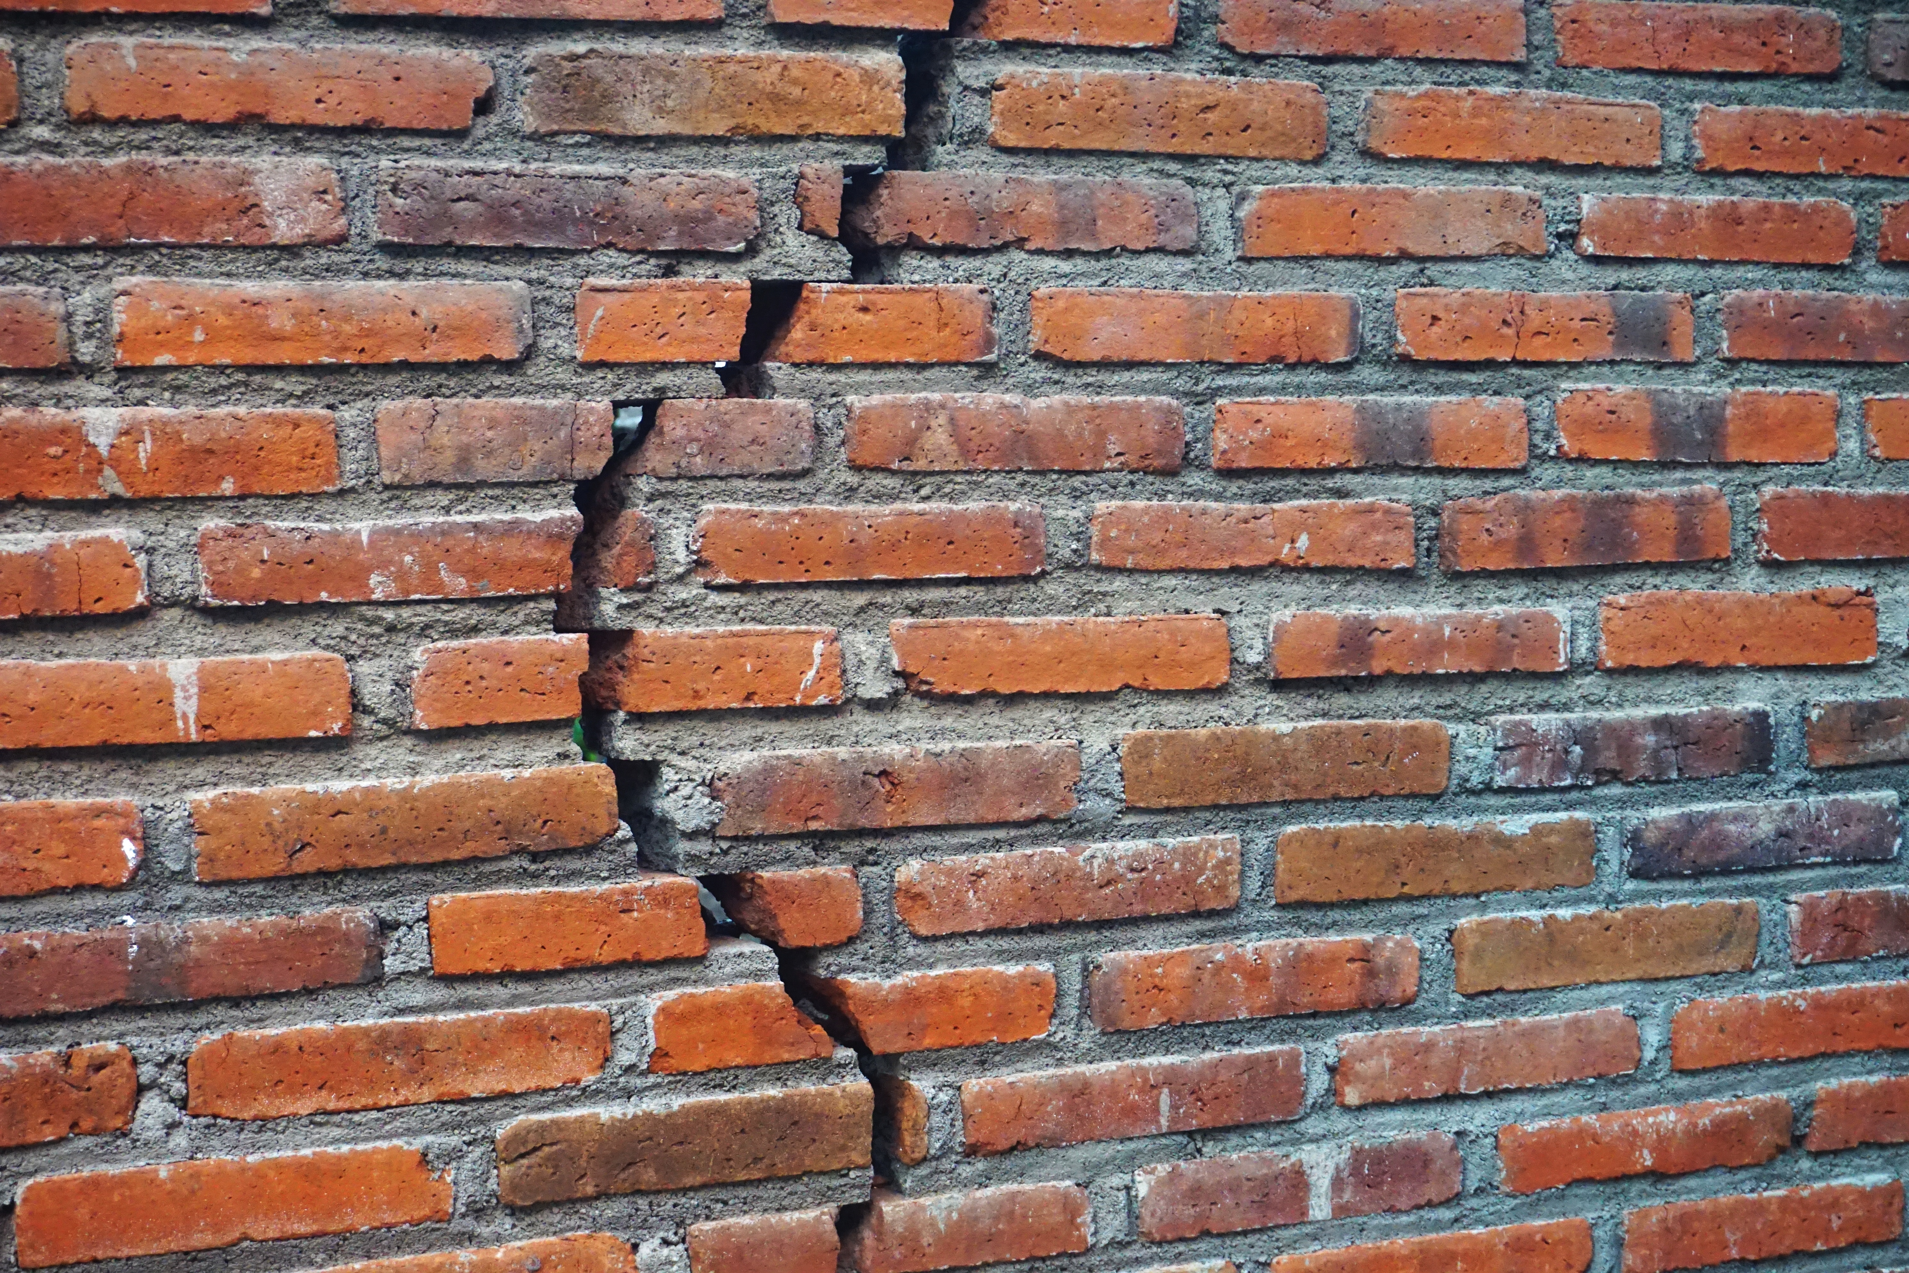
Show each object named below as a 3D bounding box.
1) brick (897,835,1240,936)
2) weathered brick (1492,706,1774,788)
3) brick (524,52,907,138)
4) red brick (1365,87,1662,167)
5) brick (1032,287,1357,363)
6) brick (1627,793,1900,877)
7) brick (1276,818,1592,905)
[{"bbox_3d":[0.048,0.145,1.897,0.220,0.044,0.105,-2,-1,-24],"label":"brick"},{"bbox_3d":[0.437,0.075,2.192,0.229,0.046,0.110,-2,-1,-24],"label":"weathered brick"},{"bbox_3d":[-0.151,-0.301,1.820,0.220,0.046,0.105,-2,-1,-24],"label":"brick"},{"bbox_3d":[0.351,-0.336,2.163,0.233,0.043,0.110,-2,0,-24],"label":"red brick"},{"bbox_3d":[0.122,-0.178,1.900,0.214,0.040,0.100,-2,-2,-24],"label":"brick"},{"bbox_3d":[0.536,0.139,2.235,0.232,0.043,0.110,-2,0,-24],"label":"brick"},{"bbox_3d":[0.270,0.135,1.951,0.223,0.045,0.100,-1,-2,-24],"label":"brick"}]

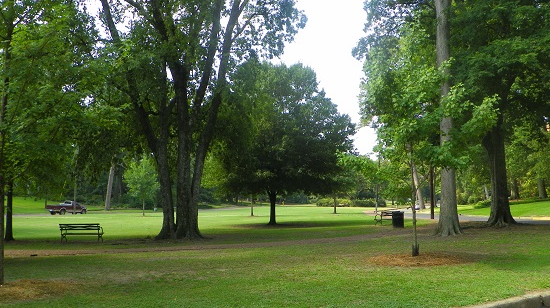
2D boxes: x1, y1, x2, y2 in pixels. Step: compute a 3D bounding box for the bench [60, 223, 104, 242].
[{"bbox_3d":[-8.773,3.595,23.838,1.850,0.860,0.650,0,-5,2],"label":"bench"}]

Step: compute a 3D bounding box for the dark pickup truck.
[{"bbox_3d":[-27.013,6.954,68.081,1.950,1.850,5.500,-2,-6,26],"label":"dark pickup truck"}]

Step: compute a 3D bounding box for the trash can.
[{"bbox_3d":[6.975,3.713,29.642,0.660,0.960,0.660,0,-5,0],"label":"trash can"}]

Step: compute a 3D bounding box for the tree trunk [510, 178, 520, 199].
[{"bbox_3d":[24.780,3.619,54.099,0.950,2.250,0.950,0,-5,0],"label":"tree trunk"}]

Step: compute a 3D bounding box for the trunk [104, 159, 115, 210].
[{"bbox_3d":[-27.157,5.253,86.360,1.400,8.200,1.100,0,-5,0],"label":"trunk"}]

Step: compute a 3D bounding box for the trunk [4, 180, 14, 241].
[{"bbox_3d":[-12.425,2.658,24.623,0.420,2.800,0.420,0,-5,0],"label":"trunk"}]

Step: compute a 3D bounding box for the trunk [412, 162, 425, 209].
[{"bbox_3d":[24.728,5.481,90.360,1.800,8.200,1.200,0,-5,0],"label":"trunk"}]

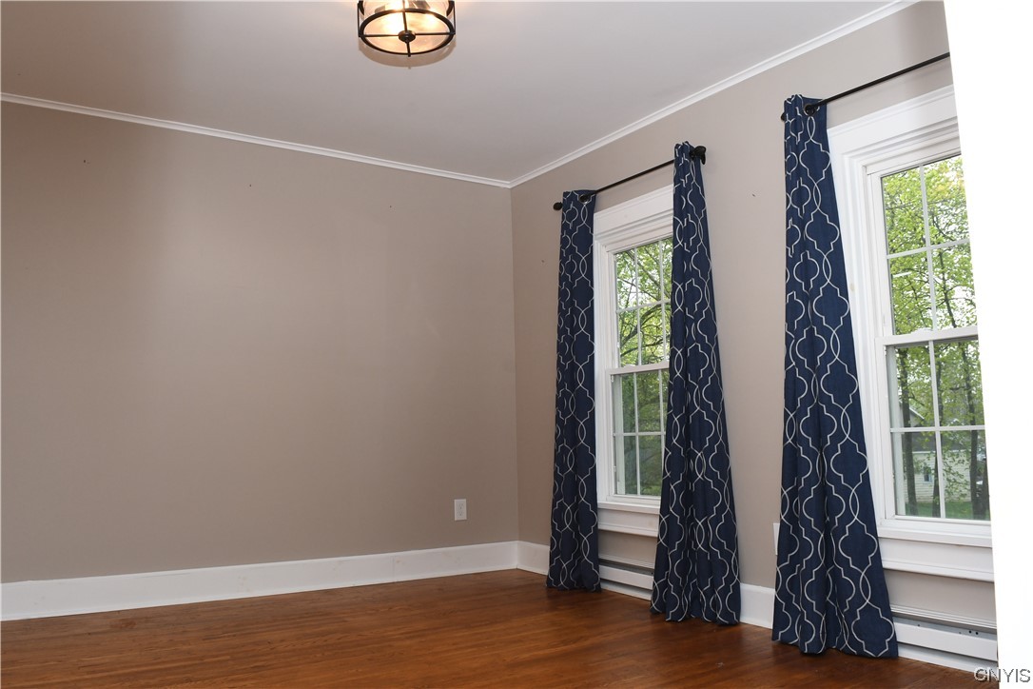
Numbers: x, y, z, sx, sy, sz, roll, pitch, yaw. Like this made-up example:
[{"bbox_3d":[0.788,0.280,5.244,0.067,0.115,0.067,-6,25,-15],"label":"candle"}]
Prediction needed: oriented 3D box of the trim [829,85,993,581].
[{"bbox_3d":[1.497,-0.054,2.799,0.100,1.720,0.680,4,-9,-36],"label":"trim"}]

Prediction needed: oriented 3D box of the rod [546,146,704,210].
[{"bbox_3d":[0.553,-0.835,4.016,0.100,0.075,1.120,4,-9,-36],"label":"rod"}]

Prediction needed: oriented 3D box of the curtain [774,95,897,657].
[{"bbox_3d":[1.173,0.061,2.995,0.180,2.140,0.420,4,-9,-36],"label":"curtain"}]

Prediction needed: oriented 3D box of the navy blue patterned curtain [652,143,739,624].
[{"bbox_3d":[0.791,0.132,3.522,0.170,2.140,0.400,4,-9,-36],"label":"navy blue patterned curtain"}]

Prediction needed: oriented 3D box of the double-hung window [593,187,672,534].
[{"bbox_3d":[0.645,0.098,3.950,0.090,1.720,0.670,4,-9,-36],"label":"double-hung window"}]

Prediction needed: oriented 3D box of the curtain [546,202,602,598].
[{"bbox_3d":[0.316,0.222,4.185,0.160,2.140,0.350,4,-9,-36],"label":"curtain"}]

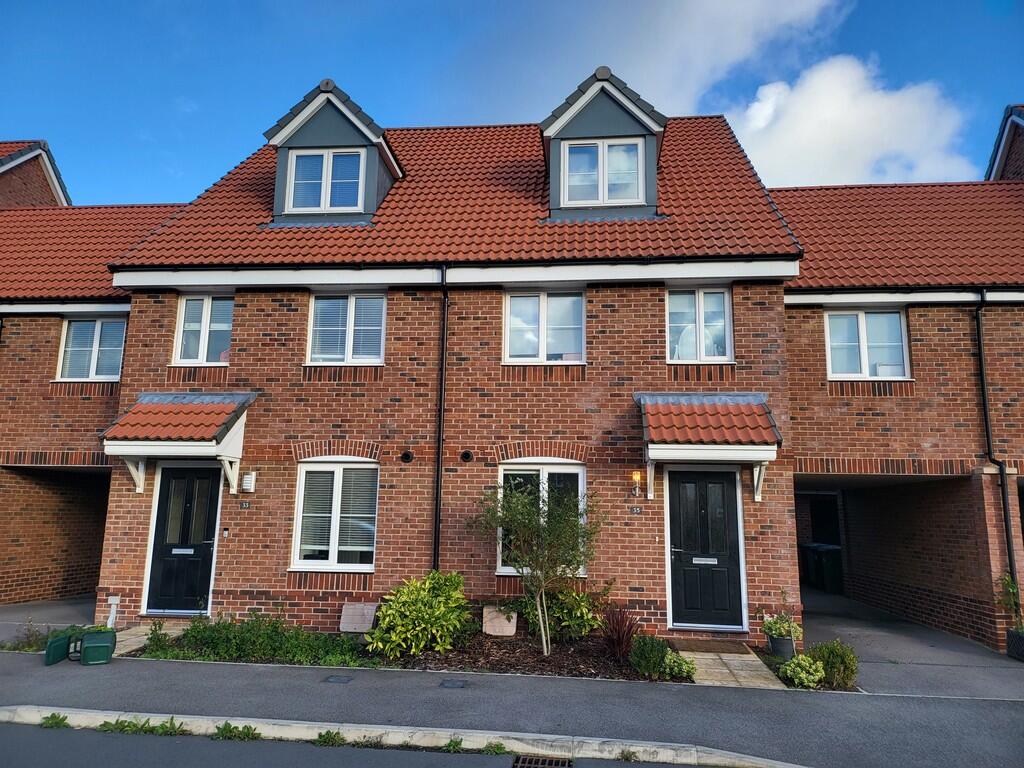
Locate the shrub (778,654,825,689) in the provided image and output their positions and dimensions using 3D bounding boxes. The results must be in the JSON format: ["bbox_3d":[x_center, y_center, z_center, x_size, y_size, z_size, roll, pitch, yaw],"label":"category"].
[{"bbox_3d":[2.963,2.916,7.271,0.458,0.288,0.440,0,-10,5],"label":"shrub"}]

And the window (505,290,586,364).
[{"bbox_3d":[0.444,-0.790,9.961,1.120,1.050,0.120,0,-10,5],"label":"window"}]

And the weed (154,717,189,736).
[{"bbox_3d":[-2.675,2.682,5.581,0.290,0.115,0.190,0,-10,5],"label":"weed"}]

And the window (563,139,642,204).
[{"bbox_3d":[1.415,-3.275,10.990,1.317,1.126,0.100,0,-10,5],"label":"window"}]

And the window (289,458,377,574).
[{"bbox_3d":[-2.461,1.834,9.862,1.217,1.509,0.110,0,-10,5],"label":"window"}]

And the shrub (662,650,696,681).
[{"bbox_3d":[1.707,2.843,7.216,0.340,0.290,0.320,0,-10,5],"label":"shrub"}]

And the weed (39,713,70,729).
[{"bbox_3d":[-3.651,2.678,5.668,0.220,0.100,0.160,0,-10,5],"label":"weed"}]

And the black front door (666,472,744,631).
[{"bbox_3d":[2.560,2.165,9.406,0.898,2.000,0.070,0,-10,5],"label":"black front door"}]

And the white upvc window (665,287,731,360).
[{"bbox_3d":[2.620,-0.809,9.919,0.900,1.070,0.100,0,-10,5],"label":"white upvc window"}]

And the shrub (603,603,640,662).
[{"bbox_3d":[1.239,2.808,8.045,0.440,0.640,0.420,0,-10,5],"label":"shrub"}]

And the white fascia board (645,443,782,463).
[{"bbox_3d":[2.489,0.850,8.810,1.555,0.197,0.060,0,-10,5],"label":"white fascia board"}]

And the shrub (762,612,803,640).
[{"bbox_3d":[3.165,2.837,8.308,0.456,0.314,0.420,0,-10,5],"label":"shrub"}]

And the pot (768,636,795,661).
[{"bbox_3d":[3.138,3.066,8.269,0.283,0.262,0.285,0,-10,5],"label":"pot"}]

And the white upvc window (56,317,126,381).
[{"bbox_3d":[-6.929,-0.572,11.705,1.140,1.050,0.120,0,-10,5],"label":"white upvc window"}]

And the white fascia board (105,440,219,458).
[{"bbox_3d":[-4.632,0.849,9.376,1.540,0.200,0.060,0,-10,5],"label":"white fascia board"}]

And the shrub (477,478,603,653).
[{"bbox_3d":[0.287,2.105,8.263,1.470,2.000,1.300,0,-10,5],"label":"shrub"}]

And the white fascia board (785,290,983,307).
[{"bbox_3d":[5.373,-1.265,10.411,2.880,0.130,0.060,0,-10,5],"label":"white fascia board"}]

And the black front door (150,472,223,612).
[{"bbox_3d":[-4.612,2.189,10.013,0.899,1.999,0.070,0,-10,5],"label":"black front door"}]

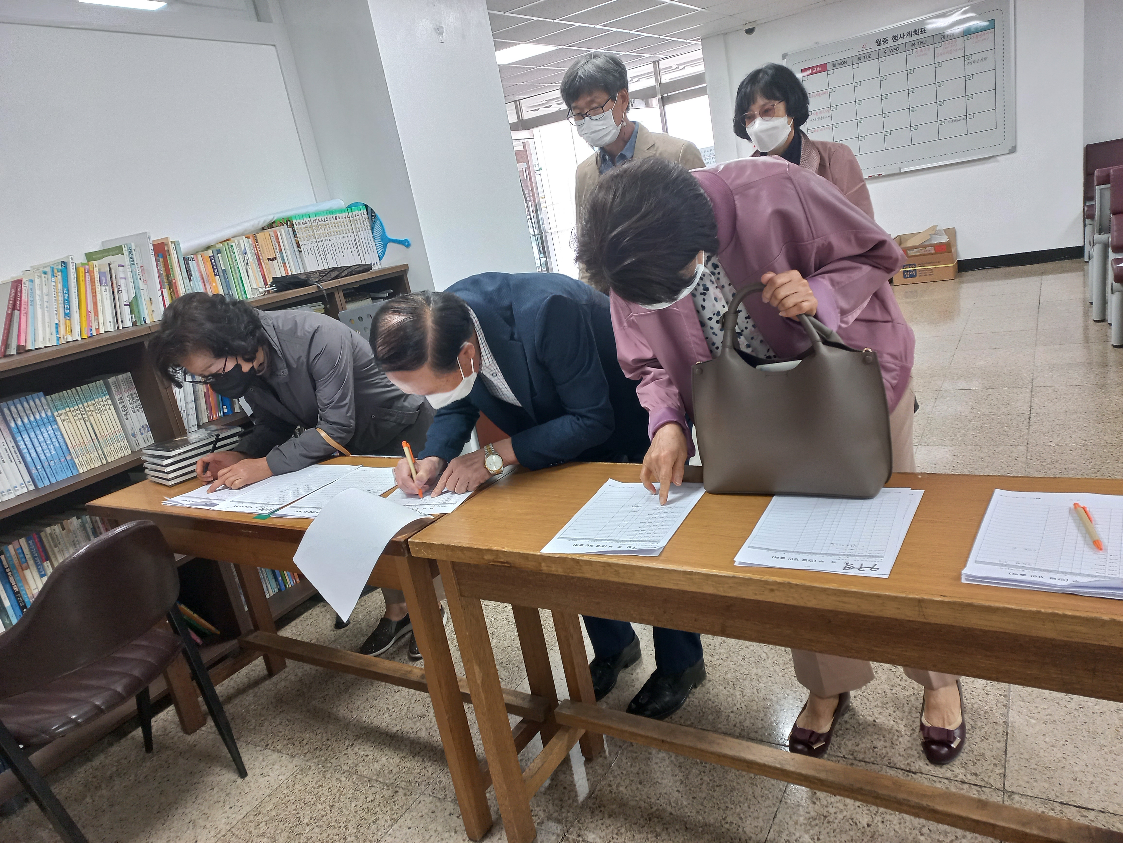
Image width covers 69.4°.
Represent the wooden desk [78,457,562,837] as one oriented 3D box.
[{"bbox_3d":[-0.621,0.501,2.112,1.194,0.720,0.405,0,19,34],"label":"wooden desk"}]

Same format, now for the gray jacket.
[{"bbox_3d":[-0.662,-0.116,2.322,0.510,0.430,0.600,4,21,43],"label":"gray jacket"}]

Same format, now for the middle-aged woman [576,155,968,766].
[{"bbox_3d":[0.486,0.129,1.629,0.520,1.290,0.770,4,21,43],"label":"middle-aged woman"}]

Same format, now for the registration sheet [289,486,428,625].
[{"bbox_3d":[-0.413,0.256,1.609,0.235,0.195,0.205,0,19,33],"label":"registration sheet"}]

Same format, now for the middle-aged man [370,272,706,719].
[{"bbox_3d":[0.034,0.186,1.988,0.780,1.150,0.520,-22,19,-36],"label":"middle-aged man"}]

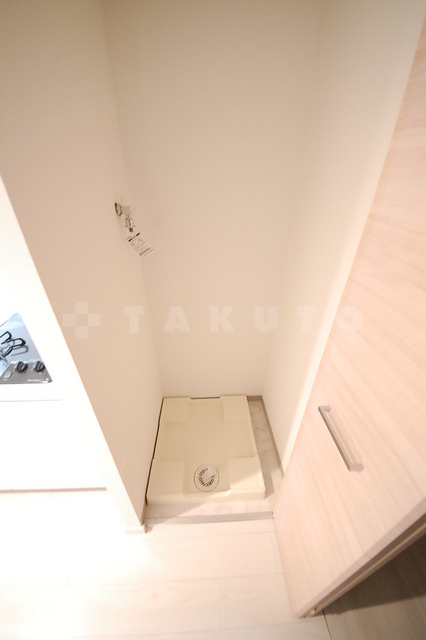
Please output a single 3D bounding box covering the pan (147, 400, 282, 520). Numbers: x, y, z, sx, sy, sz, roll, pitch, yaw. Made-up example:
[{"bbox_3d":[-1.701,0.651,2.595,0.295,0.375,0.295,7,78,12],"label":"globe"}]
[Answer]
[{"bbox_3d":[-0.044,0.803,1.430,0.645,0.088,0.645,-1,29,-2],"label":"pan"}]

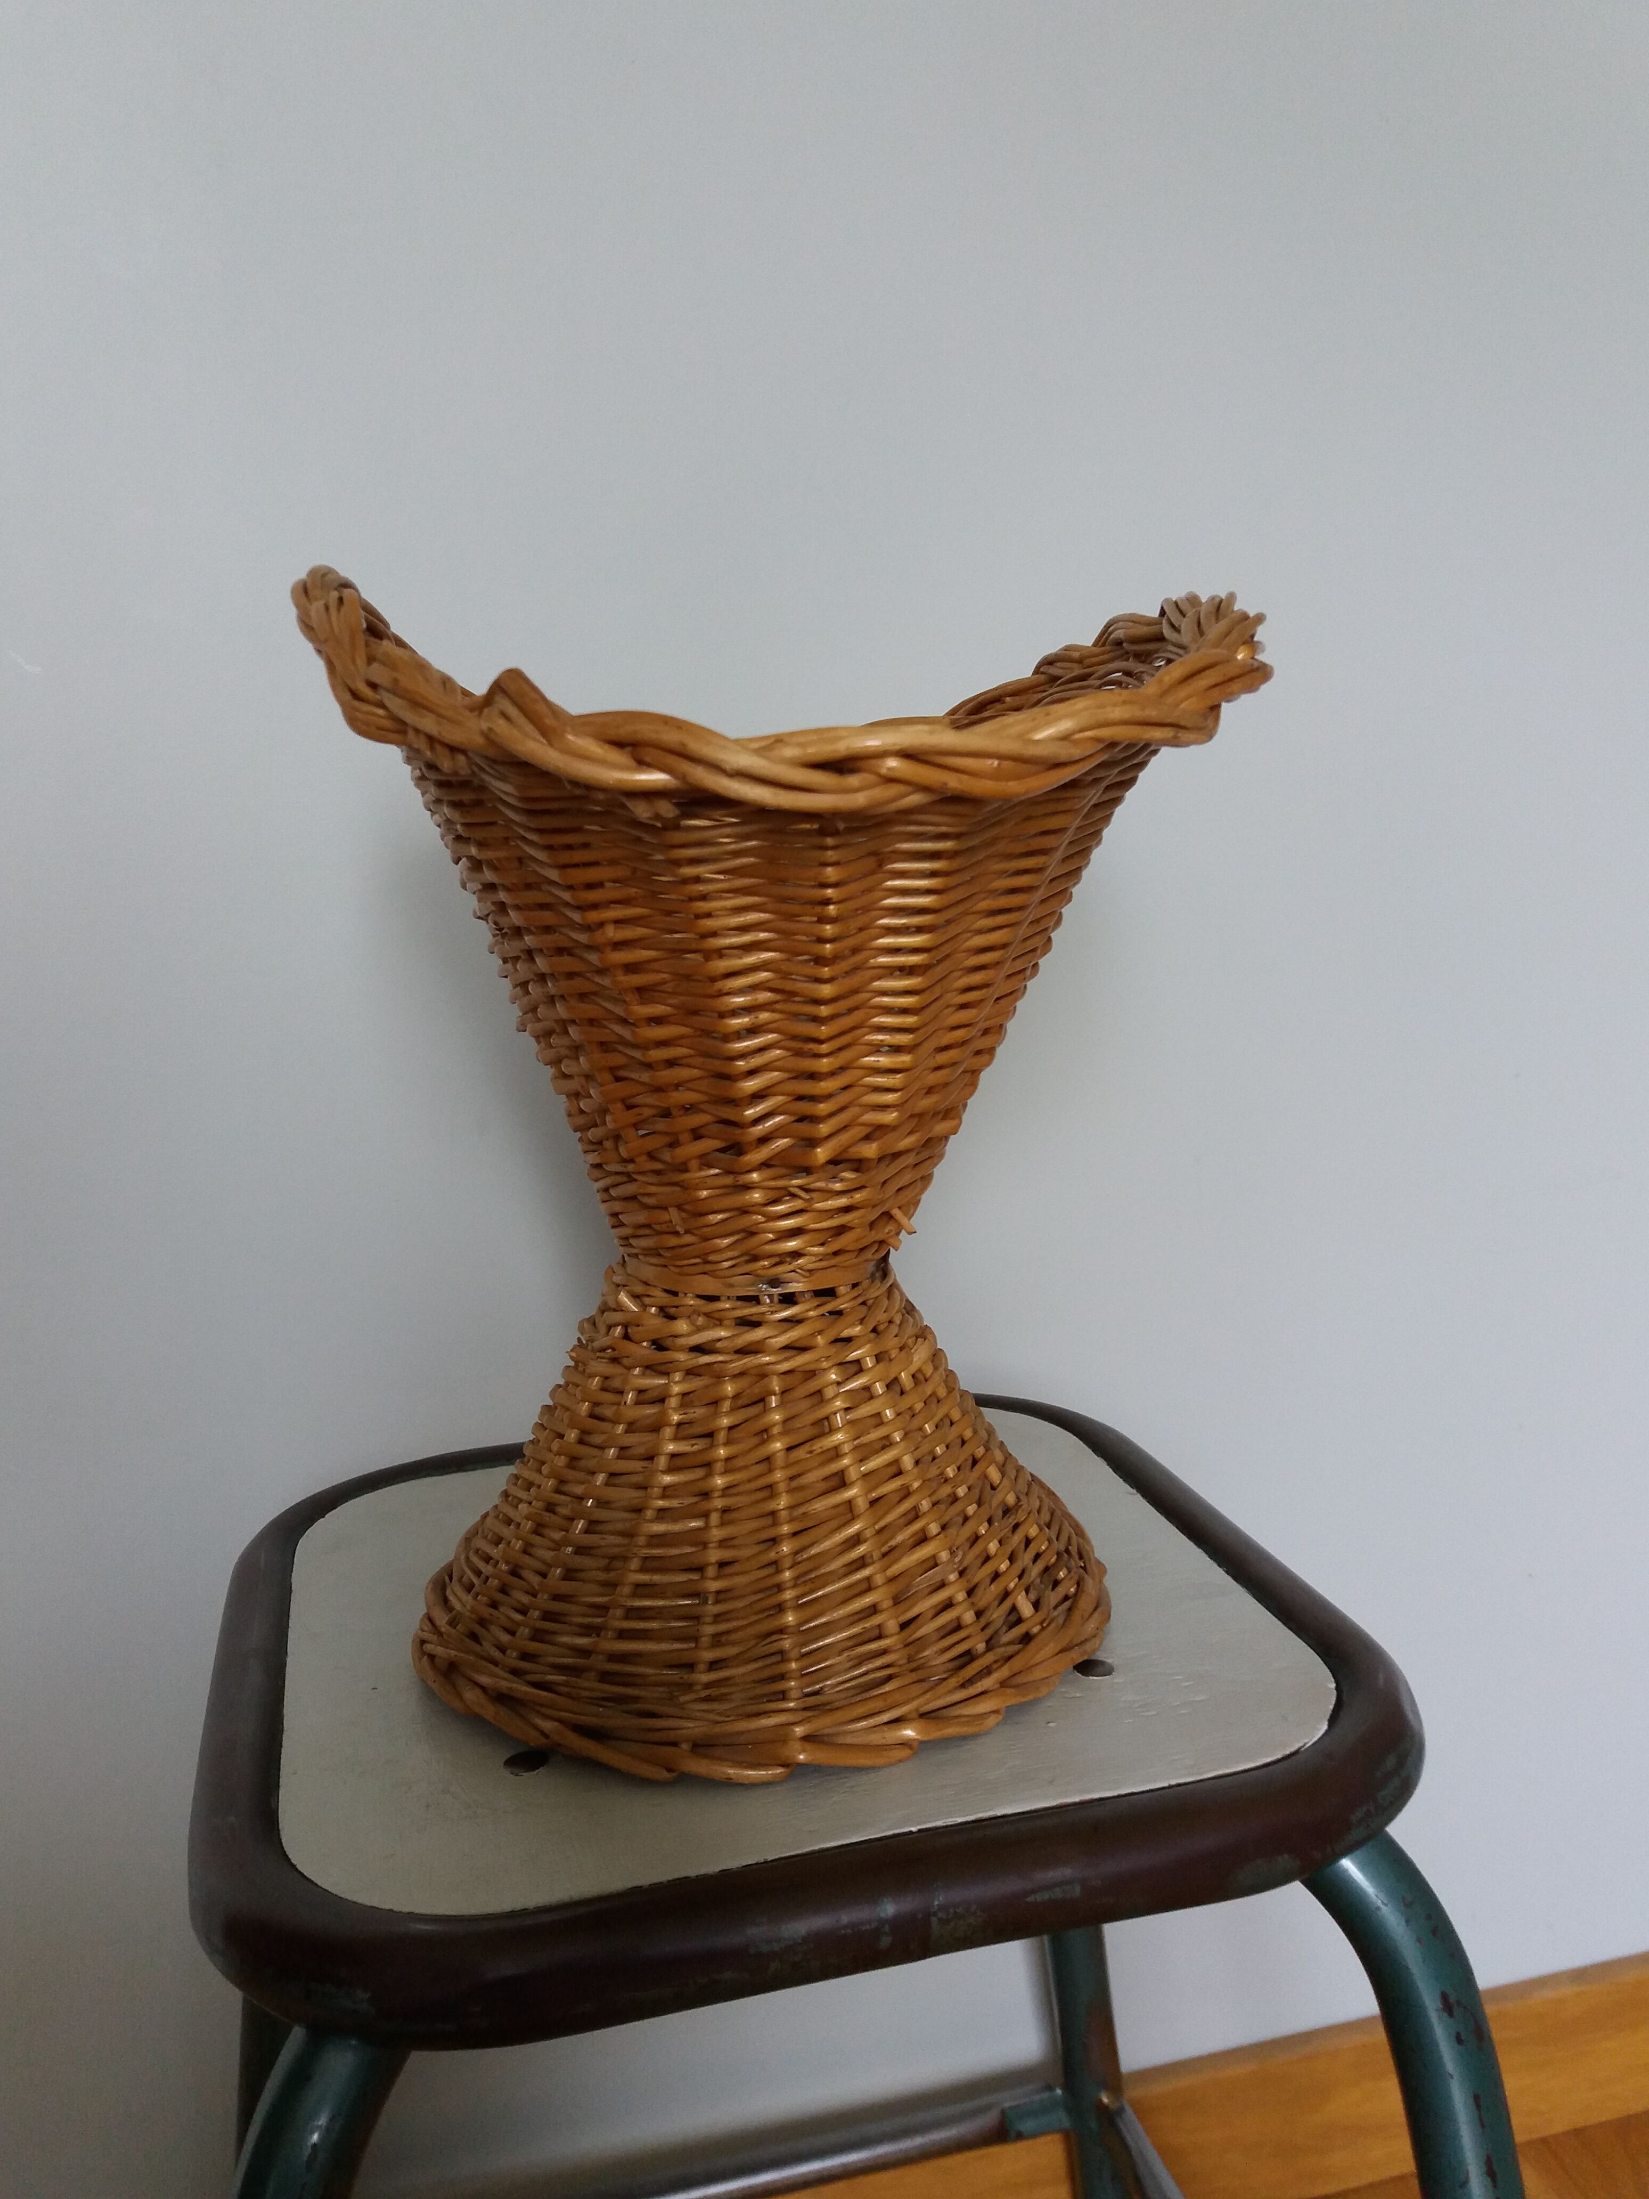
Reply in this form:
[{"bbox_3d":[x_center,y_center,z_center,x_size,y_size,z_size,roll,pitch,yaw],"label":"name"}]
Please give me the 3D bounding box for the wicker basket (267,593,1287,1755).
[{"bbox_3d":[0.000,-0.001,0.517,0.273,0.301,0.235,-4,10,-9],"label":"wicker basket"}]

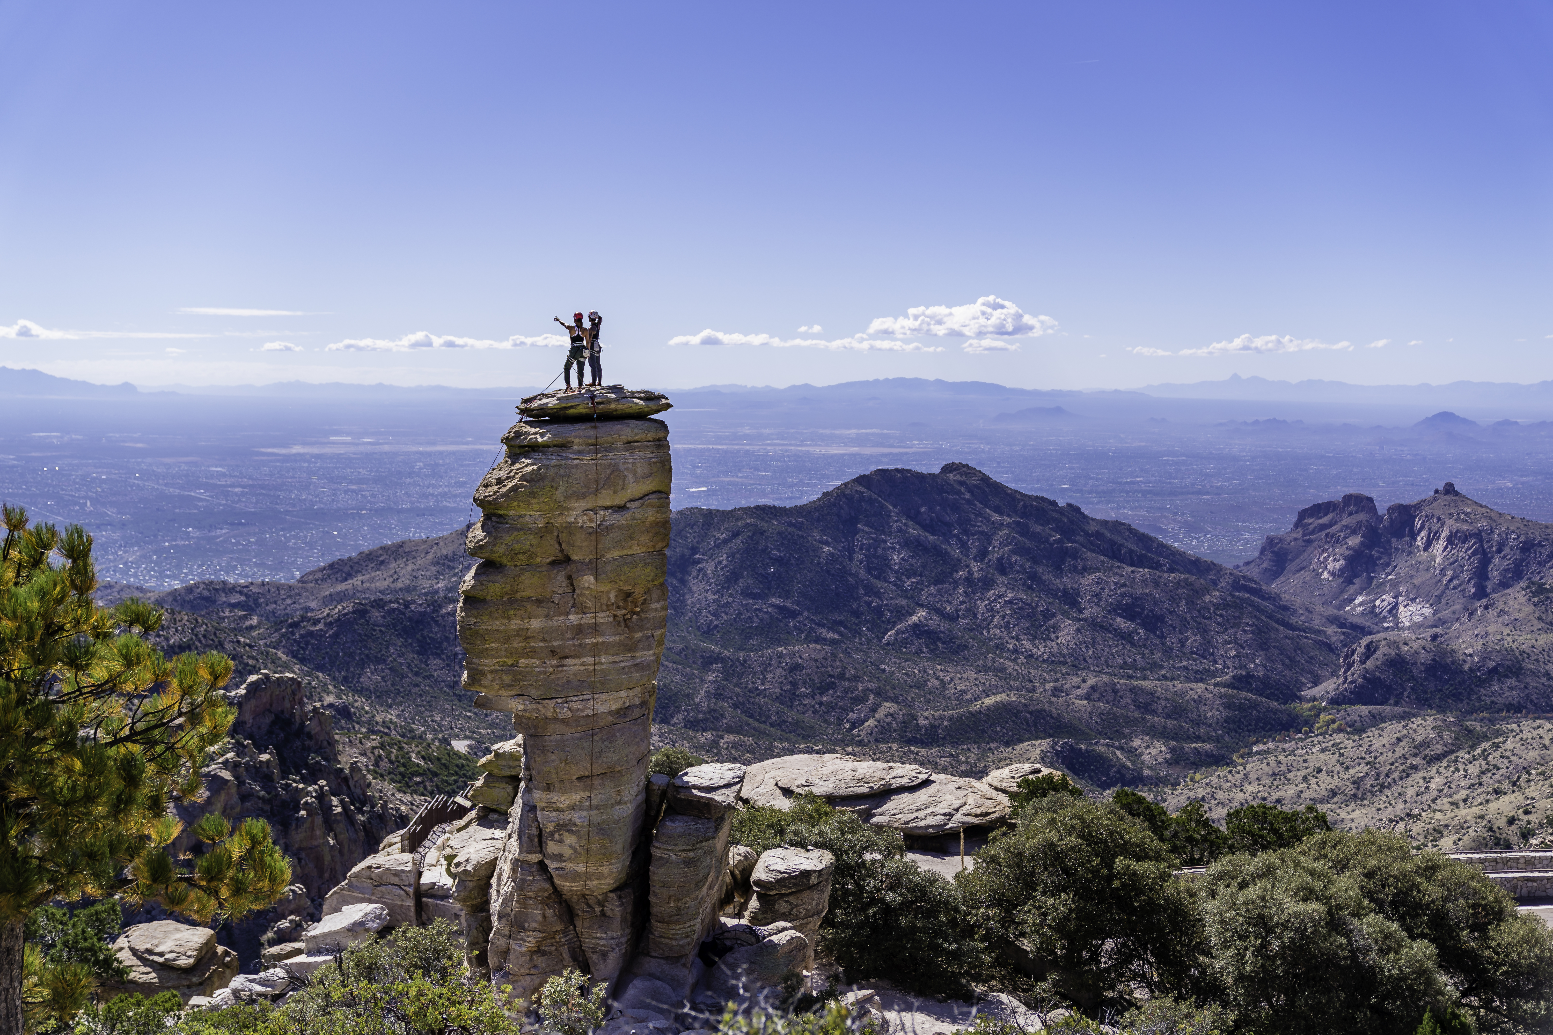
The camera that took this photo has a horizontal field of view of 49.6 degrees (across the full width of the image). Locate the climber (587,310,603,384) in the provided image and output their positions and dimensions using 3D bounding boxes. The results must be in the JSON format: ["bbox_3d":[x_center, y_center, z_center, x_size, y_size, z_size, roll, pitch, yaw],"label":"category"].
[{"bbox_3d":[-4.026,-3.753,37.400,0.420,1.690,0.360,-1,5,-12],"label":"climber"}]

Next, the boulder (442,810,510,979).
[{"bbox_3d":[-6.717,8.424,37.800,1.600,3.400,2.000,0,5,0],"label":"boulder"}]

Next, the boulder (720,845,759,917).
[{"bbox_3d":[-0.968,8.849,41.000,1.050,1.450,1.100,0,5,0],"label":"boulder"}]

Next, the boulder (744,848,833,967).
[{"bbox_3d":[0.302,9.150,39.000,1.950,2.500,1.800,-1,5,-10],"label":"boulder"}]

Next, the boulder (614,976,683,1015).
[{"bbox_3d":[-2.631,9.826,34.600,1.400,0.750,1.200,0,5,0],"label":"boulder"}]

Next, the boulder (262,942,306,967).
[{"bbox_3d":[-13.037,11.570,44.500,1.250,0.520,0.950,0,5,0],"label":"boulder"}]

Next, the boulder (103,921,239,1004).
[{"bbox_3d":[-13.632,10.033,38.000,2.900,1.400,2.200,0,5,0],"label":"boulder"}]

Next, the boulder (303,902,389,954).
[{"bbox_3d":[-10.347,9.880,40.500,2.000,0.950,1.400,0,5,0],"label":"boulder"}]

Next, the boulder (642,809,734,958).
[{"bbox_3d":[-2.023,8.318,38.300,1.850,2.900,2.200,-1,5,-15],"label":"boulder"}]

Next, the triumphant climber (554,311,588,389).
[{"bbox_3d":[-4.377,-3.534,35.800,0.720,1.680,0.500,-1,5,-15],"label":"triumphant climber"}]

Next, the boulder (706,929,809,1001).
[{"bbox_3d":[-0.399,9.370,35.400,2.100,1.200,1.500,0,5,0],"label":"boulder"}]

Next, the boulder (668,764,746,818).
[{"bbox_3d":[-1.500,6.007,37.000,1.650,0.800,1.700,0,5,0],"label":"boulder"}]

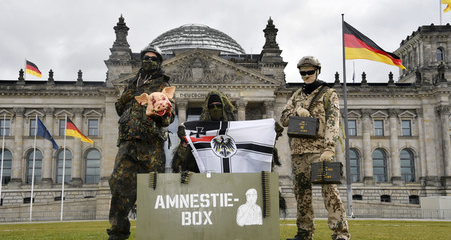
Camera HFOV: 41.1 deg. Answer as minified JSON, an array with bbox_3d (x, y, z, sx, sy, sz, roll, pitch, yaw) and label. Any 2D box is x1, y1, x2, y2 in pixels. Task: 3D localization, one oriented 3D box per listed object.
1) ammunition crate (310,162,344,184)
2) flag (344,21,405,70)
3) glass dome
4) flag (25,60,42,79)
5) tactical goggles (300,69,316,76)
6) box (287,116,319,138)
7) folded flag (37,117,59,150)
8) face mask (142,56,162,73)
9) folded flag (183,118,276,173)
[{"bbox_3d":[0.979,0.514,5.792,0.285,0.195,0.150,-2,-12,15],"label":"ammunition crate"},{"bbox_3d":[21.778,-10.889,87.828,8.600,7.200,1.800,0,-9,0],"label":"flag"},{"bbox_3d":[-8.044,-15.069,172.634,39.000,23.500,39.000,0,-9,0],"label":"glass dome"},{"bbox_3d":[-64.974,-16.900,203.349,5.700,5.900,1.300,1,-9,-5],"label":"flag"},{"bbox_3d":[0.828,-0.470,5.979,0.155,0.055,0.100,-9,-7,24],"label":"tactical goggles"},{"bbox_3d":[0.741,0.075,5.761,0.280,0.185,0.150,2,-14,18],"label":"box"},{"bbox_3d":[-24.817,1.947,83.779,3.100,4.700,0.900,1,-9,-5],"label":"folded flag"},{"bbox_3d":[-0.712,-0.532,5.780,0.170,0.165,0.130,-1,-9,6],"label":"face mask"},{"bbox_3d":[0.039,0.252,5.833,0.900,0.550,0.140,0,-9,0],"label":"folded flag"}]

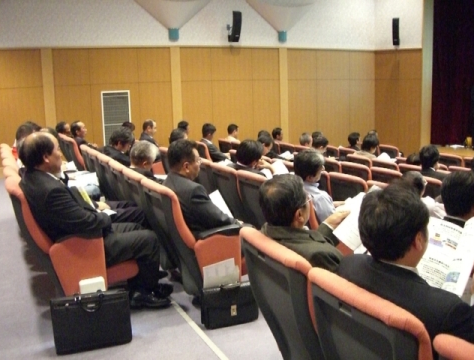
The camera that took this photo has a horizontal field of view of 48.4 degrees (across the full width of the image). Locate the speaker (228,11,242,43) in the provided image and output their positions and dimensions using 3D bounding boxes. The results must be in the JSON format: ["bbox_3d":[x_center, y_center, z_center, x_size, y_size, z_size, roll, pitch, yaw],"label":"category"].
[{"bbox_3d":[-0.019,-2.972,10.200,0.150,0.620,0.160,-7,20,-29],"label":"speaker"}]

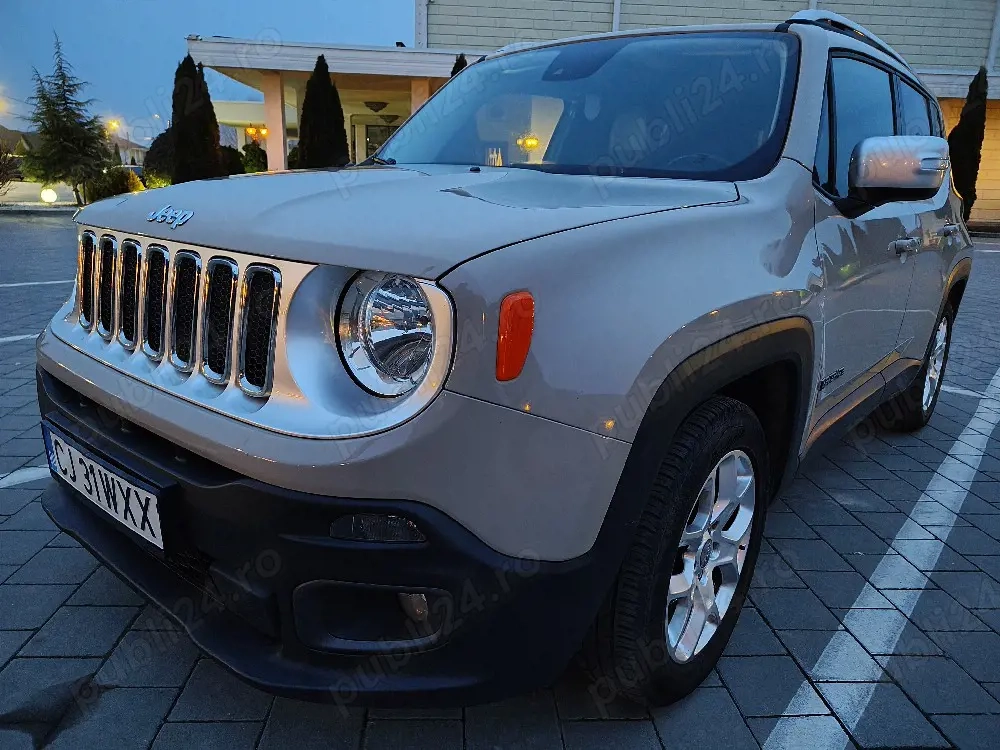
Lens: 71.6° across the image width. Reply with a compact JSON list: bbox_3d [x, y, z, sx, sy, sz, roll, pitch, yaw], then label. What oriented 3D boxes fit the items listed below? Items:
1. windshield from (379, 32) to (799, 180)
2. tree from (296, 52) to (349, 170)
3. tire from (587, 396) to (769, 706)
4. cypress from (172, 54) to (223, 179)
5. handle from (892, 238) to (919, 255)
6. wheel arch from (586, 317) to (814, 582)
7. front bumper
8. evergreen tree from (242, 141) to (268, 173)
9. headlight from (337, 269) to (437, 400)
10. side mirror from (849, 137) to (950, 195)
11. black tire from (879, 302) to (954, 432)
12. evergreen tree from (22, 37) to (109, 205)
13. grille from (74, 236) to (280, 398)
[{"bbox_3d":[0.216,-0.828,2.196,1.420,0.170,0.690,14,64,38],"label":"windshield"},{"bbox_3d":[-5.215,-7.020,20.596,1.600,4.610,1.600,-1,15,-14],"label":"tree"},{"bbox_3d":[0.382,0.365,1.539,0.220,0.680,0.680,14,19,36],"label":"tire"},{"bbox_3d":[-8.962,-7.094,20.576,1.500,4.460,1.500,-4,16,-22],"label":"cypress"},{"bbox_3d":[1.255,-0.397,2.145,0.055,0.040,0.210,14,19,38],"label":"handle"},{"bbox_3d":[0.403,0.123,1.390,0.150,0.480,0.920,15,19,38],"label":"wheel arch"},{"bbox_3d":[-0.621,0.232,1.485,1.760,0.470,0.420,14,19,38],"label":"front bumper"},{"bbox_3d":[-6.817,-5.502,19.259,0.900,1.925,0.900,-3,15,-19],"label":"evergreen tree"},{"bbox_3d":[-0.149,-0.067,1.030,0.213,0.203,0.100,13,18,33],"label":"headlight"},{"bbox_3d":[1.023,-0.537,1.776,0.215,0.150,0.140,14,19,38],"label":"side mirror"},{"bbox_3d":[2.014,-0.075,3.401,0.220,0.690,0.690,14,19,38],"label":"black tire"},{"bbox_3d":[-13.611,-7.759,21.384,2.500,4.921,2.500,-7,17,-30],"label":"evergreen tree"},{"bbox_3d":[-0.651,-0.142,1.335,0.800,0.235,0.085,15,19,38],"label":"grille"}]

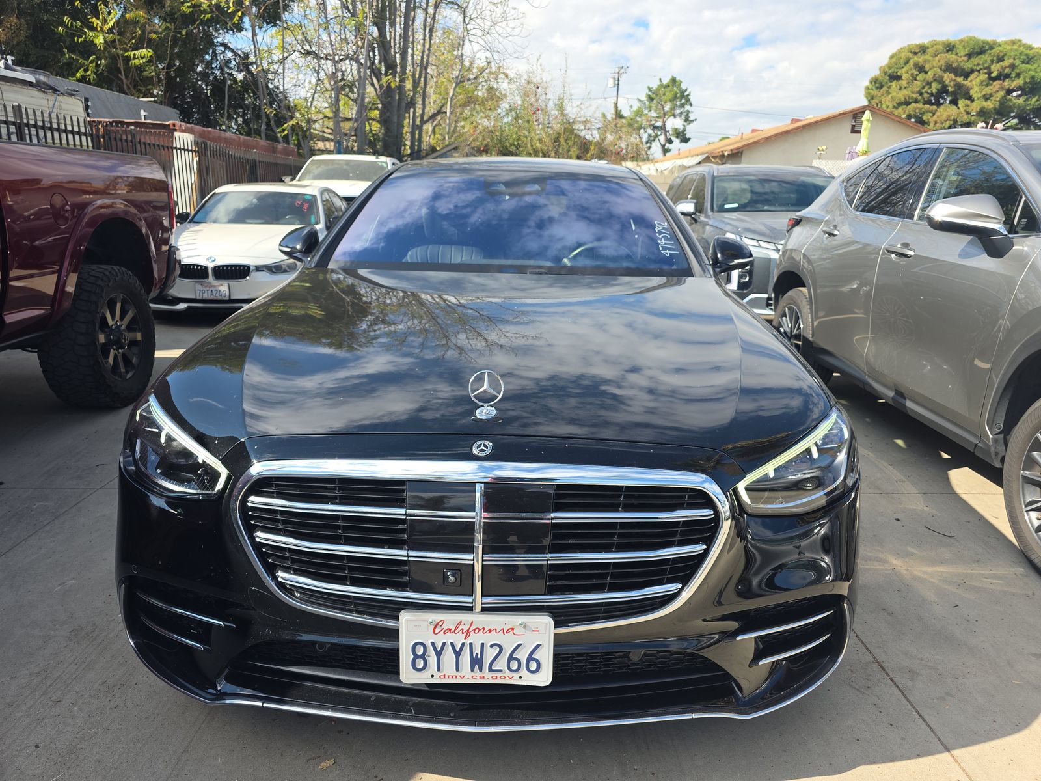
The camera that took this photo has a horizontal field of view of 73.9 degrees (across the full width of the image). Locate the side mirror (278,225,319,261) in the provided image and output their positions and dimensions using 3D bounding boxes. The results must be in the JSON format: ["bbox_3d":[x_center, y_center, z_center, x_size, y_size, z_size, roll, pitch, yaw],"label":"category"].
[{"bbox_3d":[-0.993,-0.656,3.116,0.220,0.170,0.160,1,15,1],"label":"side mirror"}]

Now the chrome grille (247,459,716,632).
[{"bbox_3d":[-0.085,0.310,1.433,1.060,0.345,0.150,1,7,1],"label":"chrome grille"}]

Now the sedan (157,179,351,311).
[{"bbox_3d":[-3.053,-1.821,8.728,1.820,1.430,4.633,0,15,-3],"label":"sedan"}]

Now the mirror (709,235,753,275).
[{"bbox_3d":[0.926,-0.605,3.088,0.220,0.170,0.160,1,15,1],"label":"mirror"}]

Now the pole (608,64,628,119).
[{"bbox_3d":[7.602,-19.616,55.925,1.900,12.000,0.900,12,19,36],"label":"pole"}]

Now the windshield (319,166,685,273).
[{"bbox_3d":[-0.037,-0.754,3.030,1.500,0.190,1.000,1,43,1],"label":"windshield"}]

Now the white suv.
[{"bbox_3d":[-3.329,-3.687,13.559,1.980,1.800,4.950,0,15,-3],"label":"white suv"}]

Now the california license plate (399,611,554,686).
[{"bbox_3d":[-0.089,0.519,1.391,0.306,0.156,0.018,1,9,1],"label":"california license plate"}]

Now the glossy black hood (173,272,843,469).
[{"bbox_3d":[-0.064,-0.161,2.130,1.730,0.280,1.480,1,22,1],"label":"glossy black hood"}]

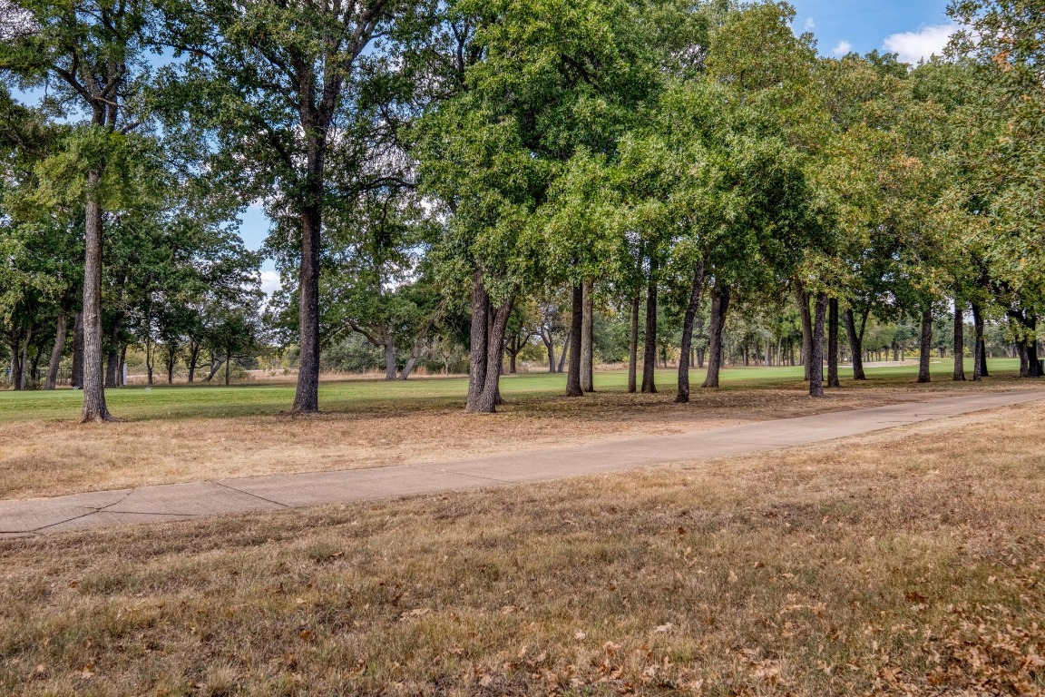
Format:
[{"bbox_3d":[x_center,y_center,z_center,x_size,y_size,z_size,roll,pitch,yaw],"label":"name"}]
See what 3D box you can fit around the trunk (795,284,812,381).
[{"bbox_3d":[13.172,-0.830,46.300,0.705,4.596,0.620,0,0,0],"label":"trunk"}]

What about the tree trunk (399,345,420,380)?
[{"bbox_3d":[-5.747,0.720,50.217,1.016,1.763,0.600,0,0,0],"label":"tree trunk"}]

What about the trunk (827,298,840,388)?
[{"bbox_3d":[12.857,-0.225,40.720,0.487,3.706,0.480,0,0,0],"label":"trunk"}]

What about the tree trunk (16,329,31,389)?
[{"bbox_3d":[-19.570,0.432,38.670,0.604,2.393,0.500,0,0,0],"label":"tree trunk"}]

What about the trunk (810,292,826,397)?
[{"bbox_3d":[9.725,-0.125,32.504,0.538,3.424,0.460,0,0,0],"label":"trunk"}]

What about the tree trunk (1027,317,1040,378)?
[{"bbox_3d":[28.080,-0.075,54.211,0.698,3.389,0.550,0,0,0],"label":"tree trunk"}]

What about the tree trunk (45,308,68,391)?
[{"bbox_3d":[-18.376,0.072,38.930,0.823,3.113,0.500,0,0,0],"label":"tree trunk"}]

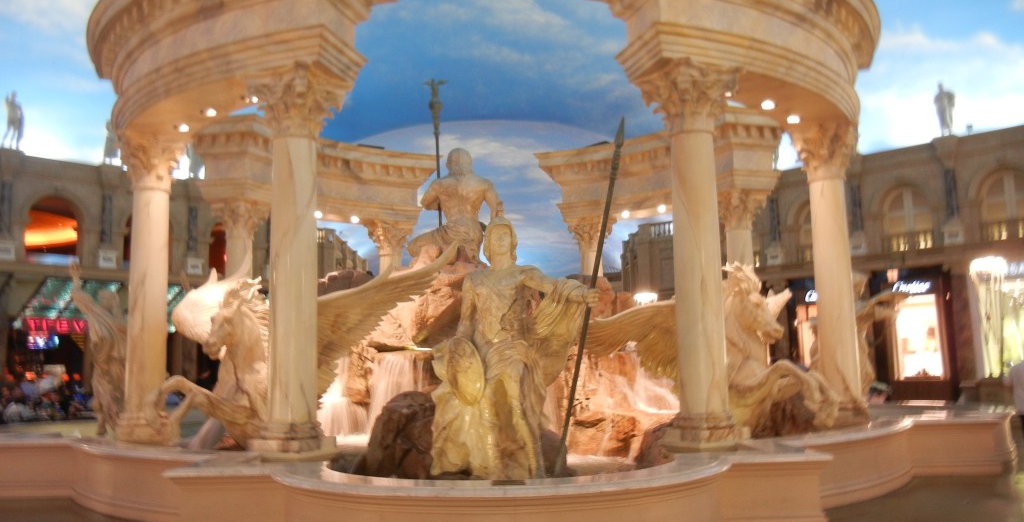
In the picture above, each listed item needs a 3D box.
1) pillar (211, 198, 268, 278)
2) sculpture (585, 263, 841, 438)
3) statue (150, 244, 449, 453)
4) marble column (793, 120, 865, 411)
[{"bbox_3d":[-5.304,0.932,17.196,0.825,4.275,0.825,-4,-8,23],"label":"pillar"},{"bbox_3d":[2.724,1.191,11.787,3.150,2.175,3.300,-8,-10,43],"label":"sculpture"},{"bbox_3d":[-3.055,1.171,11.584,3.600,2.400,3.150,-8,-10,43],"label":"statue"},{"bbox_3d":[4.707,0.174,12.909,0.825,4.275,0.825,-4,-8,23],"label":"marble column"}]

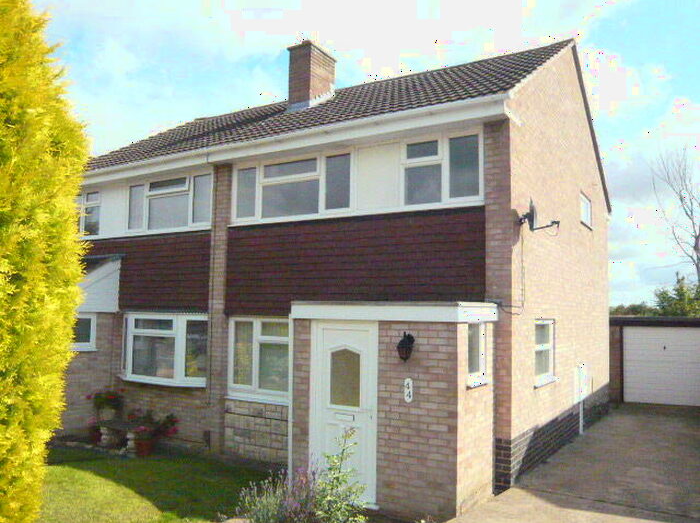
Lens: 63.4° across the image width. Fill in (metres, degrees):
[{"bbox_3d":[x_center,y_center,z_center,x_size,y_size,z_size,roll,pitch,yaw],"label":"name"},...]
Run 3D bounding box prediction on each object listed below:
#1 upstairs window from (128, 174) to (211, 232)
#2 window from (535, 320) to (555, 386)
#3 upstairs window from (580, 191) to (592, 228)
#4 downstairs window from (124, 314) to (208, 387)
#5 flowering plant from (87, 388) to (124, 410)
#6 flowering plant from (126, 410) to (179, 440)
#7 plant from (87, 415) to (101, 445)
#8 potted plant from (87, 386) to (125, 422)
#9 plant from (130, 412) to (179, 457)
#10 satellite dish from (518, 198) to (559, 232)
[{"bbox_3d":[-3.389,-1.069,10.542,2.287,0.978,0.134,-2,-6,33],"label":"upstairs window"},{"bbox_3d":[2.849,1.325,8.354,0.144,0.948,1.184,-2,-6,33],"label":"window"},{"bbox_3d":[4.719,-1.016,11.427,0.134,0.597,1.112,-2,-6,33],"label":"upstairs window"},{"bbox_3d":[-3.441,1.565,10.167,2.245,1.205,0.309,-2,-6,33],"label":"downstairs window"},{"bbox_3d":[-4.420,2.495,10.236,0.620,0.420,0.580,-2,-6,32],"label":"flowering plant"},{"bbox_3d":[-3.297,2.721,9.451,0.800,0.500,0.550,-2,-6,32],"label":"flowering plant"},{"bbox_3d":[-4.506,3.031,10.140,0.330,0.484,0.330,-2,-6,33],"label":"plant"},{"bbox_3d":[-4.330,2.536,10.105,0.515,0.525,0.464,-2,-6,33],"label":"potted plant"},{"bbox_3d":[-3.301,2.880,9.470,0.618,0.700,0.536,-2,-6,33],"label":"plant"},{"bbox_3d":[2.409,-0.590,7.120,0.520,0.410,0.430,-1,-5,25],"label":"satellite dish"}]

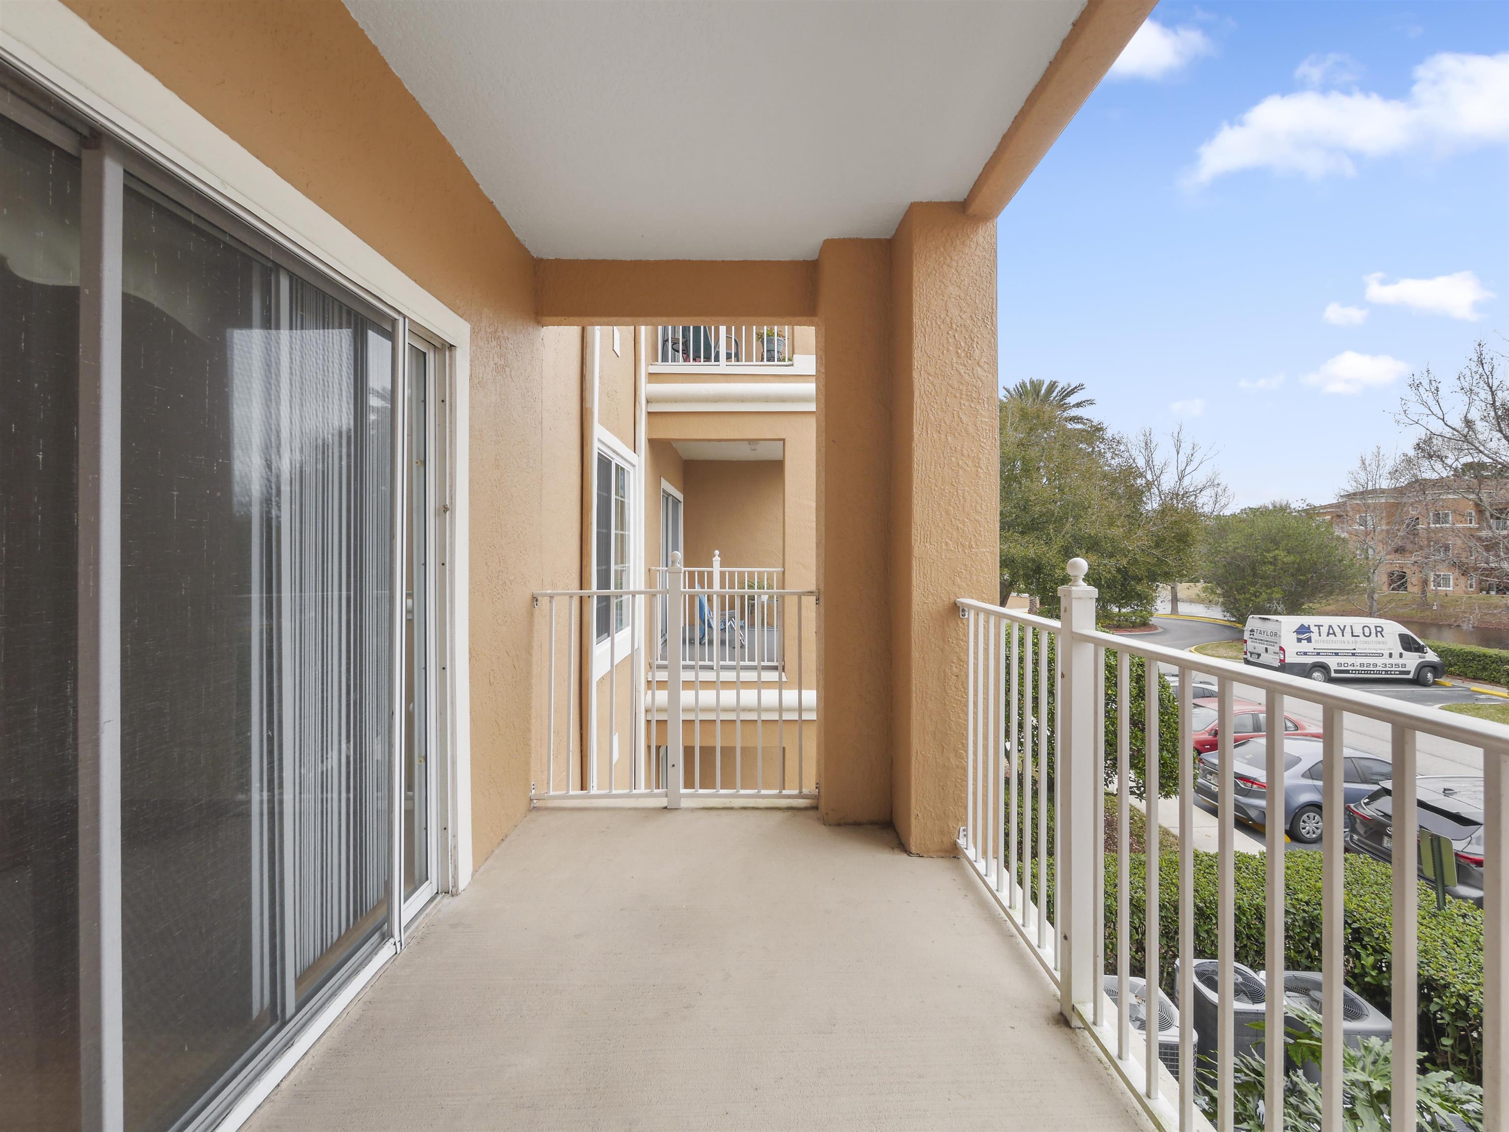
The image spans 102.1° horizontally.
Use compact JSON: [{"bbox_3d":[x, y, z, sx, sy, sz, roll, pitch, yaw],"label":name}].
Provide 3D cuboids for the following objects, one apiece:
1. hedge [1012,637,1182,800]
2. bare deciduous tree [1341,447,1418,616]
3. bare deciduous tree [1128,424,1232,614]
[{"bbox_3d":[6.100,2.750,10.800,2.600,3.300,2.600,0,1,0],"label":"hedge"},{"bbox_3d":[34.000,-1.000,33.500,3.800,11.000,3.800,0,1,0],"label":"bare deciduous tree"},{"bbox_3d":[33.400,-3.700,48.000,6.800,15.000,6.800,0,1,0],"label":"bare deciduous tree"}]

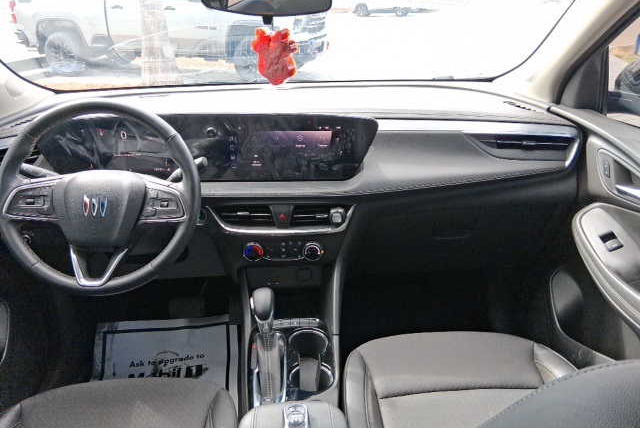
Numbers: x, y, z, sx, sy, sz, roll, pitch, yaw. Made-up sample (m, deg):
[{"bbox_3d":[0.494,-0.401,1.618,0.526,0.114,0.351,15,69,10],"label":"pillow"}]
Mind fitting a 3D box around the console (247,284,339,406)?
[{"bbox_3d":[-0.055,0.249,0.891,0.170,0.180,0.270,-3,24,-5],"label":"console"}]

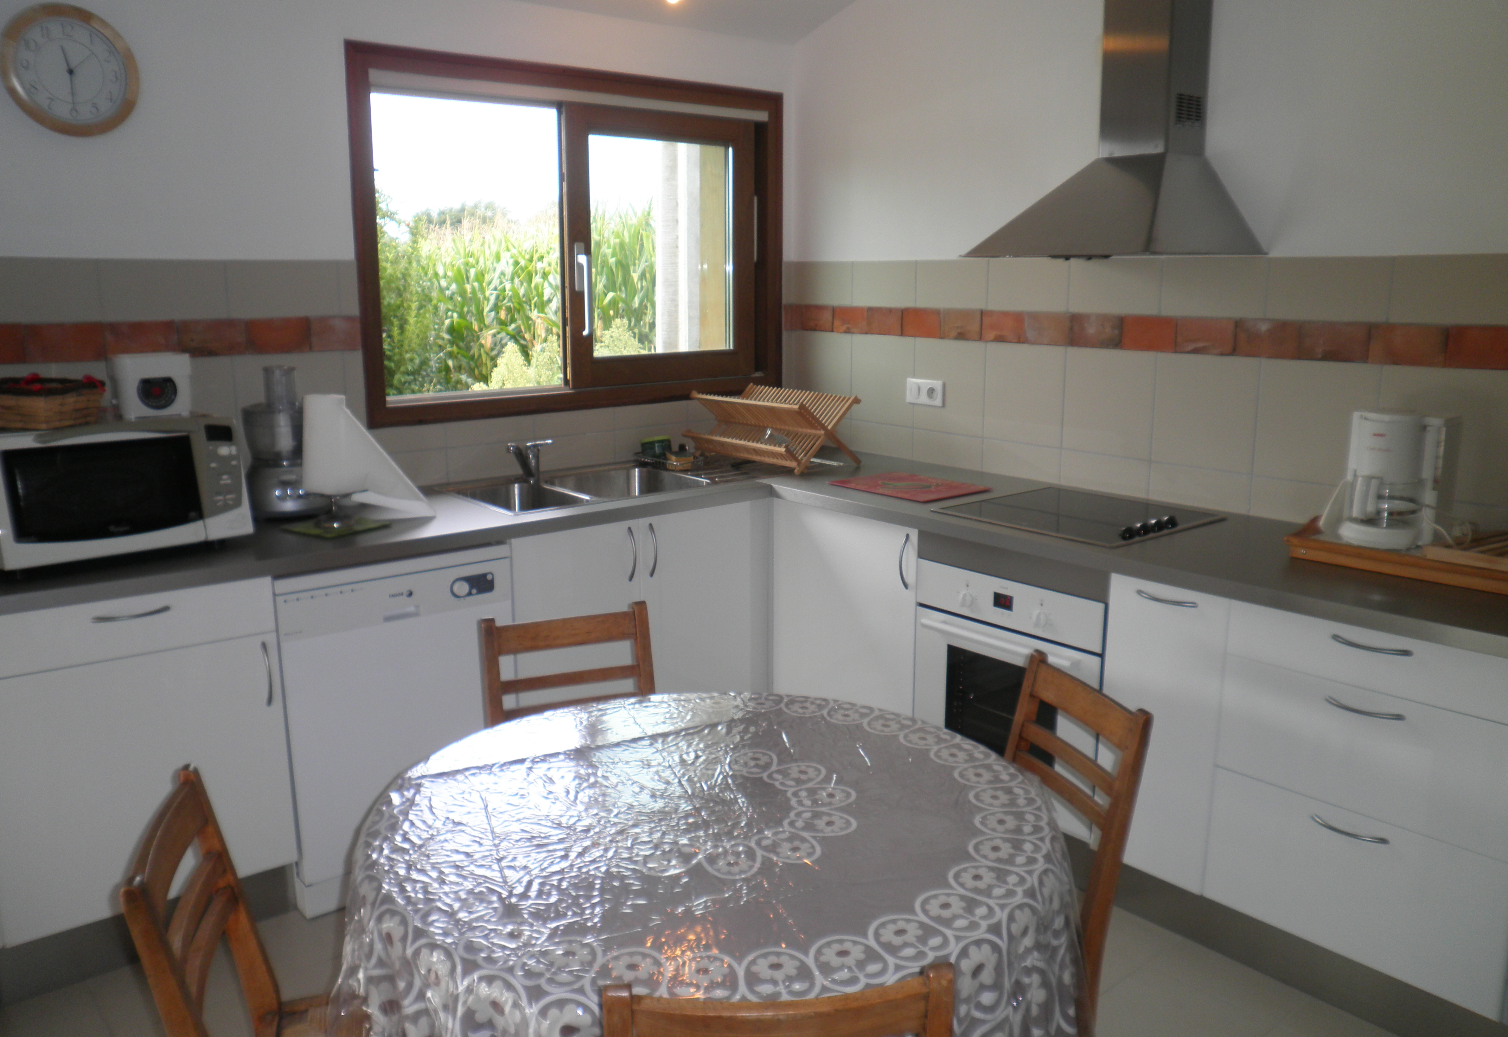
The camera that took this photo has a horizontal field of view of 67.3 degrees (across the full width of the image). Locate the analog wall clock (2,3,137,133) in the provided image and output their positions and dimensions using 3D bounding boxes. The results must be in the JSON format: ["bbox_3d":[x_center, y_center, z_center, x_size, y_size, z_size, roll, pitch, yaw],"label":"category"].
[{"bbox_3d":[-1.615,-1.062,2.688,0.298,0.302,0.040,-10,15,-39],"label":"analog wall clock"}]

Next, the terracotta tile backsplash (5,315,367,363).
[{"bbox_3d":[-1.461,-0.475,2.981,0.886,0.095,0.020,-10,15,-39],"label":"terracotta tile backsplash"}]

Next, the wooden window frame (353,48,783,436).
[{"bbox_3d":[-0.523,-0.903,3.723,1.607,1.076,0.101,-10,15,-39],"label":"wooden window frame"}]

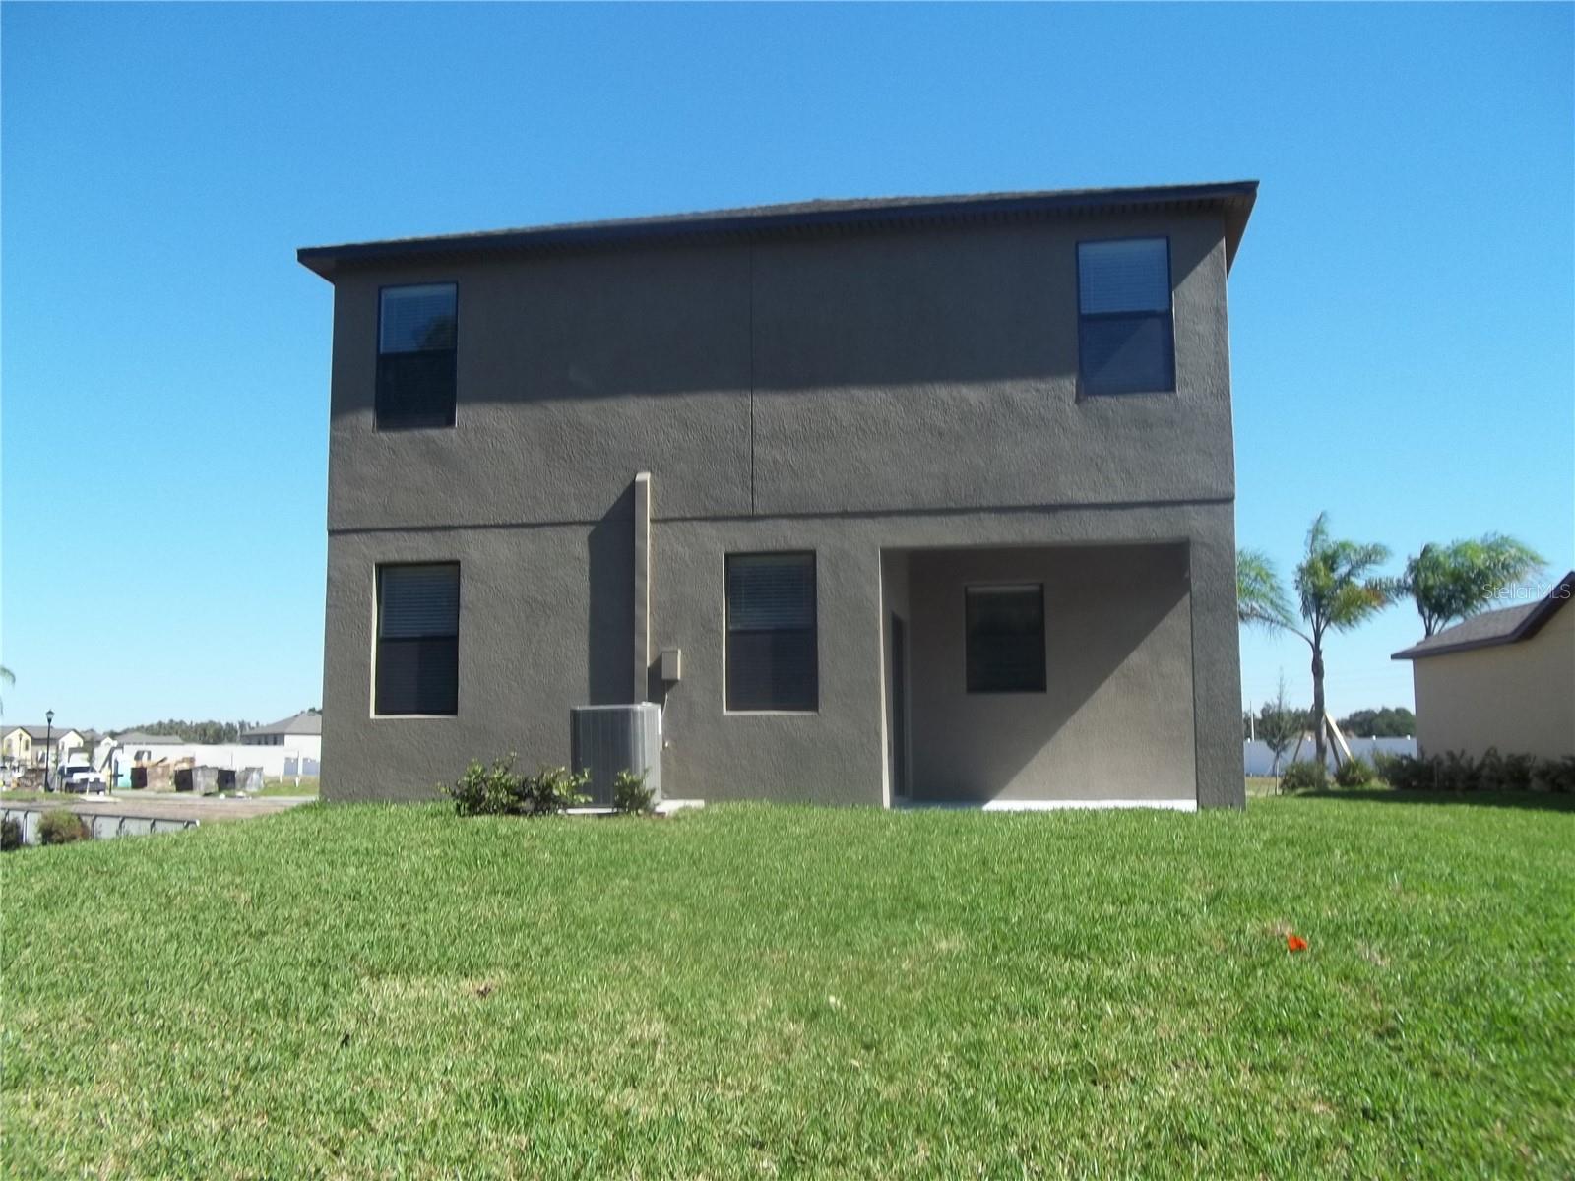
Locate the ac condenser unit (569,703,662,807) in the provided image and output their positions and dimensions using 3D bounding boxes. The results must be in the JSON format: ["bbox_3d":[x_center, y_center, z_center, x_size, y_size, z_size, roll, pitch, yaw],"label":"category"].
[{"bbox_3d":[-1.599,1.547,13.659,0.720,0.910,0.720,-1,-6,10],"label":"ac condenser unit"}]

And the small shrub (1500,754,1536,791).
[{"bbox_3d":[11.304,2.814,22.500,0.620,0.640,0.620,-1,-6,10],"label":"small shrub"}]

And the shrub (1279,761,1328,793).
[{"bbox_3d":[10.977,3.969,31.000,1.020,0.700,0.920,-1,-6,10],"label":"shrub"}]

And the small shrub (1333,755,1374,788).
[{"bbox_3d":[11.857,3.789,30.500,0.860,0.720,0.840,-1,-6,10],"label":"small shrub"}]

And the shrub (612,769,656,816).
[{"bbox_3d":[-1.347,1.767,12.750,0.380,0.430,0.370,-1,-6,10],"label":"shrub"}]

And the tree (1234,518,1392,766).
[{"bbox_3d":[11.696,1.325,32.000,3.900,6.085,3.600,-1,-6,10],"label":"tree"}]

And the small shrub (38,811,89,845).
[{"bbox_3d":[-11.687,3.863,23.500,0.840,0.640,0.820,-1,-6,10],"label":"small shrub"}]

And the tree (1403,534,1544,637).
[{"bbox_3d":[16.364,1.683,34.714,3.500,5.967,3.300,-1,-6,10],"label":"tree"}]

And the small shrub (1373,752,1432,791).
[{"bbox_3d":[11.843,3.502,28.000,1.120,0.760,0.980,-1,-6,10],"label":"small shrub"}]

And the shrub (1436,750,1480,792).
[{"bbox_3d":[11.525,3.106,25.000,0.800,0.770,0.780,-1,-6,10],"label":"shrub"}]

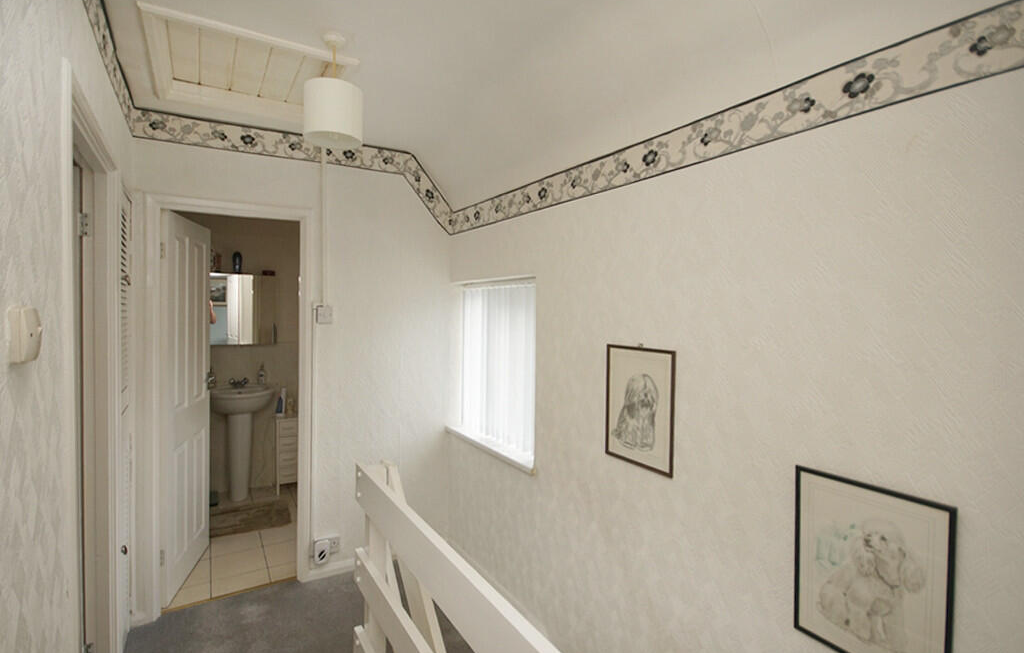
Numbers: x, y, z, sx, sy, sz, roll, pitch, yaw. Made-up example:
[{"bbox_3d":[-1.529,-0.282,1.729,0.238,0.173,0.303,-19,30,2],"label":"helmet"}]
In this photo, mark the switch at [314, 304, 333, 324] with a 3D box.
[{"bbox_3d":[-1.058,-0.068,2.566,0.088,0.092,0.028,0,2,-29],"label":"switch"}]

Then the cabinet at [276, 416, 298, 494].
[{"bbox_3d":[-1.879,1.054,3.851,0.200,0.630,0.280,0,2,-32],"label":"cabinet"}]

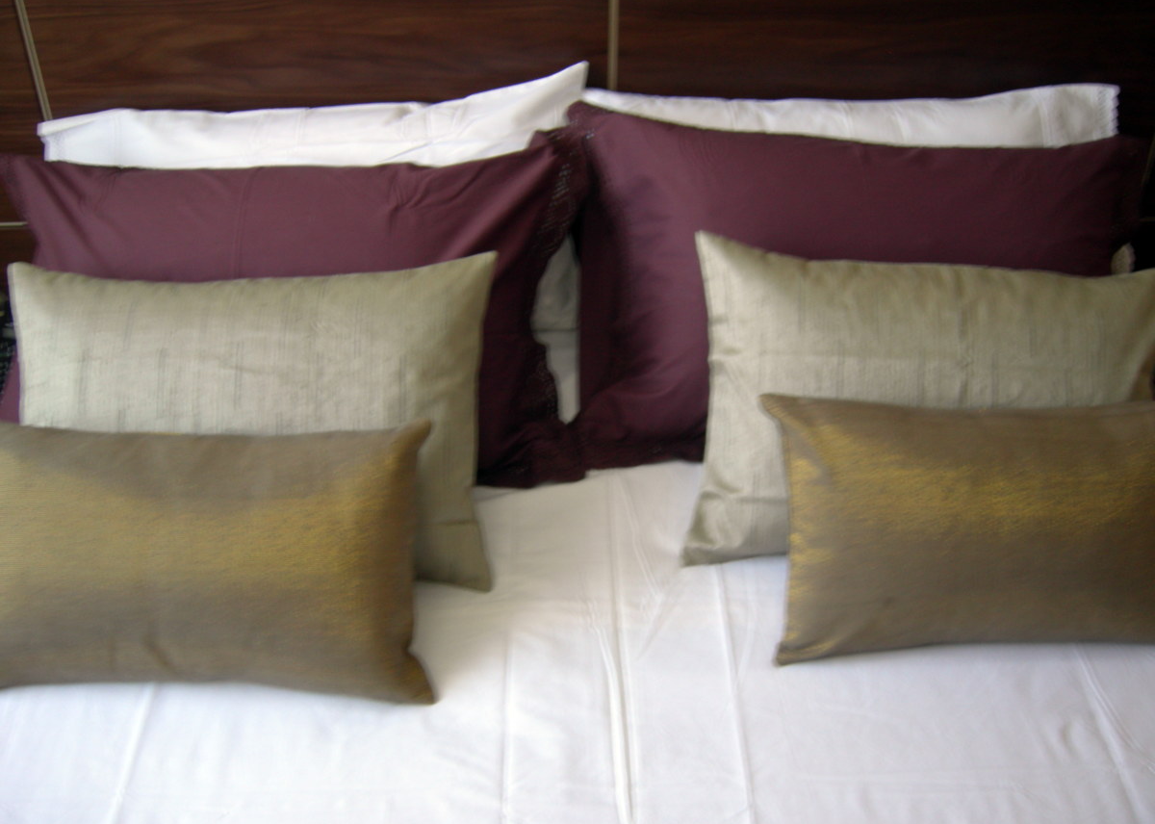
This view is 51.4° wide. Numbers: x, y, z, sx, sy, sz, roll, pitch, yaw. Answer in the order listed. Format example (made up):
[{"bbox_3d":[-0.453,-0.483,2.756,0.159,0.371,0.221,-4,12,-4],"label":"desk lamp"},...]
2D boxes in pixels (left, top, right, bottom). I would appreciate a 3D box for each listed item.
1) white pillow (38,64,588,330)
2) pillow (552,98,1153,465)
[{"bbox_3d":[-0.375,-0.252,1.736,0.745,0.400,0.150,-3,15,1],"label":"white pillow"},{"bbox_3d":[0.365,-0.138,1.558,0.735,0.460,0.160,2,6,0],"label":"pillow"}]

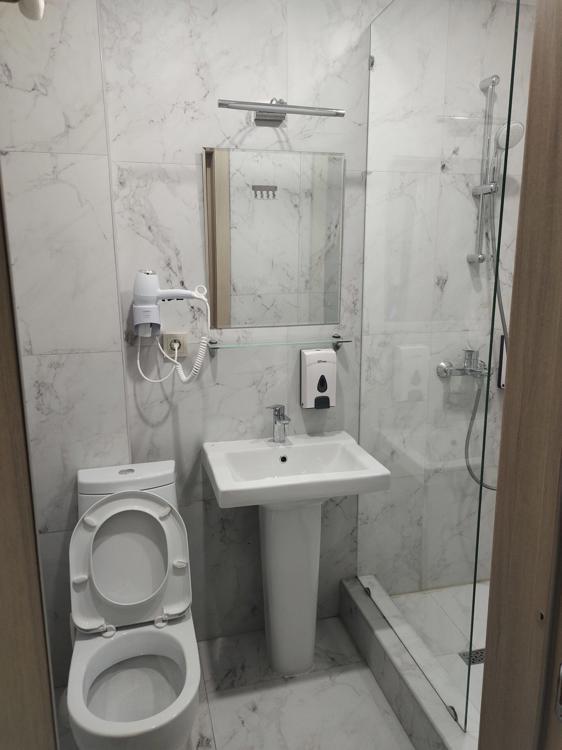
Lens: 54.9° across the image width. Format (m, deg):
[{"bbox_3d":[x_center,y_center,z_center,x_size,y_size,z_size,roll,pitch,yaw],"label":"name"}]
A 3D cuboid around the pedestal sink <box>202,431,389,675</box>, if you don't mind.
[{"bbox_3d":[0.038,0.687,1.960,0.554,0.825,0.430,-3,12,-14],"label":"pedestal sink"}]

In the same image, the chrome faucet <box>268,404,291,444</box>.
[{"bbox_3d":[-0.004,0.190,1.962,0.066,0.149,0.125,-3,12,-14],"label":"chrome faucet"}]

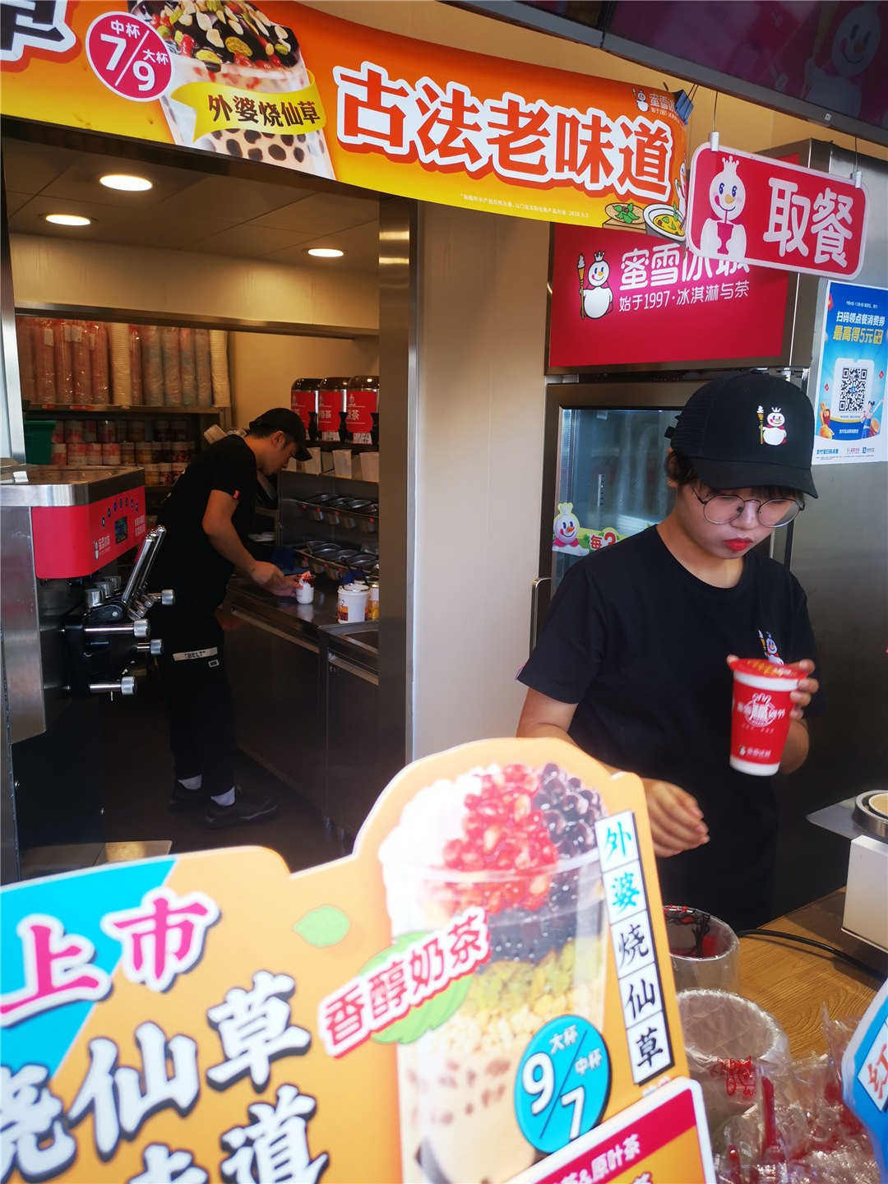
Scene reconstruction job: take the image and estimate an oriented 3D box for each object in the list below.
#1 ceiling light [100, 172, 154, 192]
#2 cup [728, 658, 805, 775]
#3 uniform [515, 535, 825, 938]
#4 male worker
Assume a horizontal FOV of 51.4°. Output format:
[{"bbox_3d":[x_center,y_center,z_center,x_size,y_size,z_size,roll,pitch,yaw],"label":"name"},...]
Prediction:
[{"bbox_3d":[-0.843,-1.095,2.450,0.143,0.030,0.143,-7,14,-34],"label":"ceiling light"},{"bbox_3d":[0.397,0.160,1.150,0.094,0.133,0.094,8,12,19],"label":"cup"},{"bbox_3d":[0.324,0.216,1.350,0.480,0.630,0.300,-6,13,-30],"label":"uniform"},{"bbox_3d":[-0.831,0.086,3.558,0.600,1.580,0.480,-6,13,-30],"label":"male worker"}]

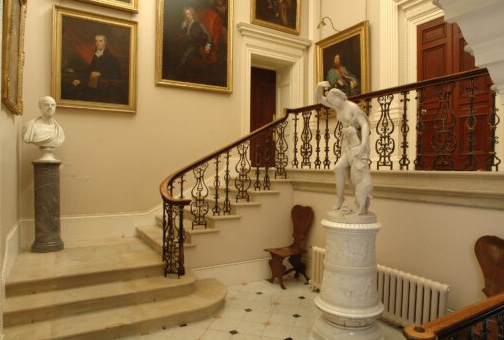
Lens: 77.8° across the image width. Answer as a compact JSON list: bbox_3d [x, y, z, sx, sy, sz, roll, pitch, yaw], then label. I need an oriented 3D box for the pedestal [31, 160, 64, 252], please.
[{"bbox_3d":[-2.780,0.478,4.240,0.375,1.190,0.375,0,0,-28],"label":"pedestal"}]

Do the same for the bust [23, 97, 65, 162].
[{"bbox_3d":[-2.820,-0.554,4.220,0.480,0.880,0.300,0,1,-40],"label":"bust"}]

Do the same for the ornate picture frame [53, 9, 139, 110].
[{"bbox_3d":[-2.350,-1.640,4.740,1.145,1.430,0.080,0,1,-28],"label":"ornate picture frame"}]

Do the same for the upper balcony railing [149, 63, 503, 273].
[{"bbox_3d":[0.450,0.190,3.240,2.150,2.080,2.700,0,0,-29],"label":"upper balcony railing"}]

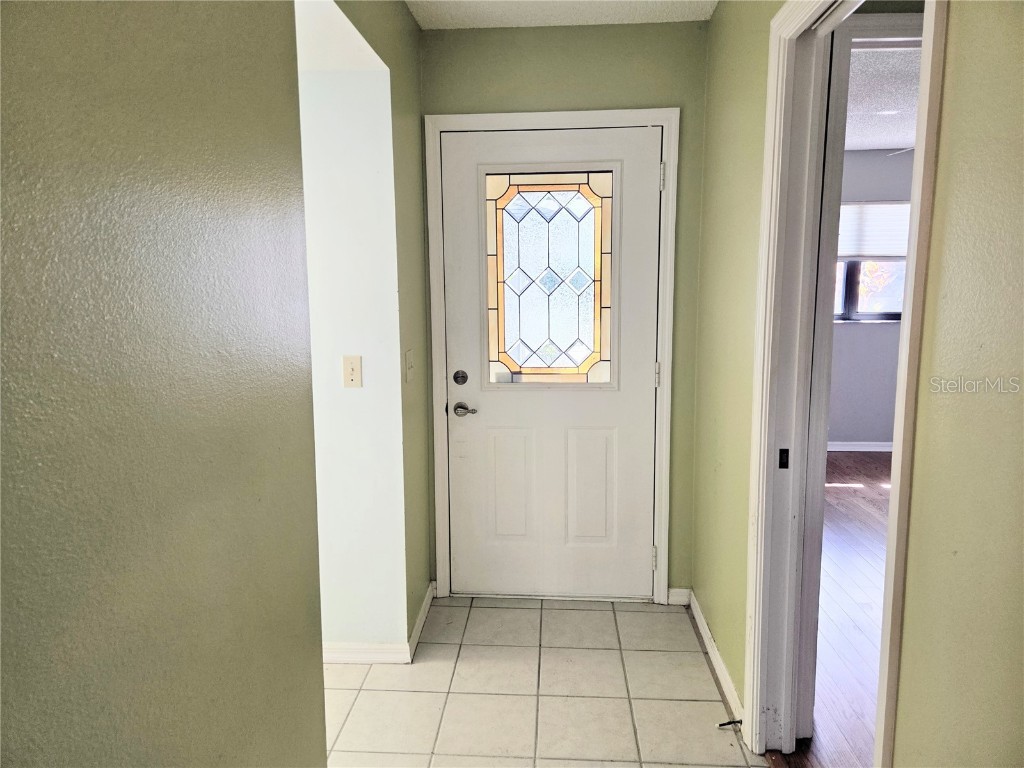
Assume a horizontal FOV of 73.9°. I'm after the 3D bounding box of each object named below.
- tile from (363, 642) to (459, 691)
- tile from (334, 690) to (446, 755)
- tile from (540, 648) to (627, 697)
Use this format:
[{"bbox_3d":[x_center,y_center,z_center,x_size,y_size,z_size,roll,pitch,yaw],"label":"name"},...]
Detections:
[{"bbox_3d":[-0.368,1.073,2.571,0.311,0.010,0.316,0,8,4],"label":"tile"},{"bbox_3d":[-0.390,1.115,2.251,0.308,0.010,0.308,0,9,4],"label":"tile"},{"bbox_3d":[0.260,1.069,2.521,0.308,0.010,0.308,0,9,4],"label":"tile"}]

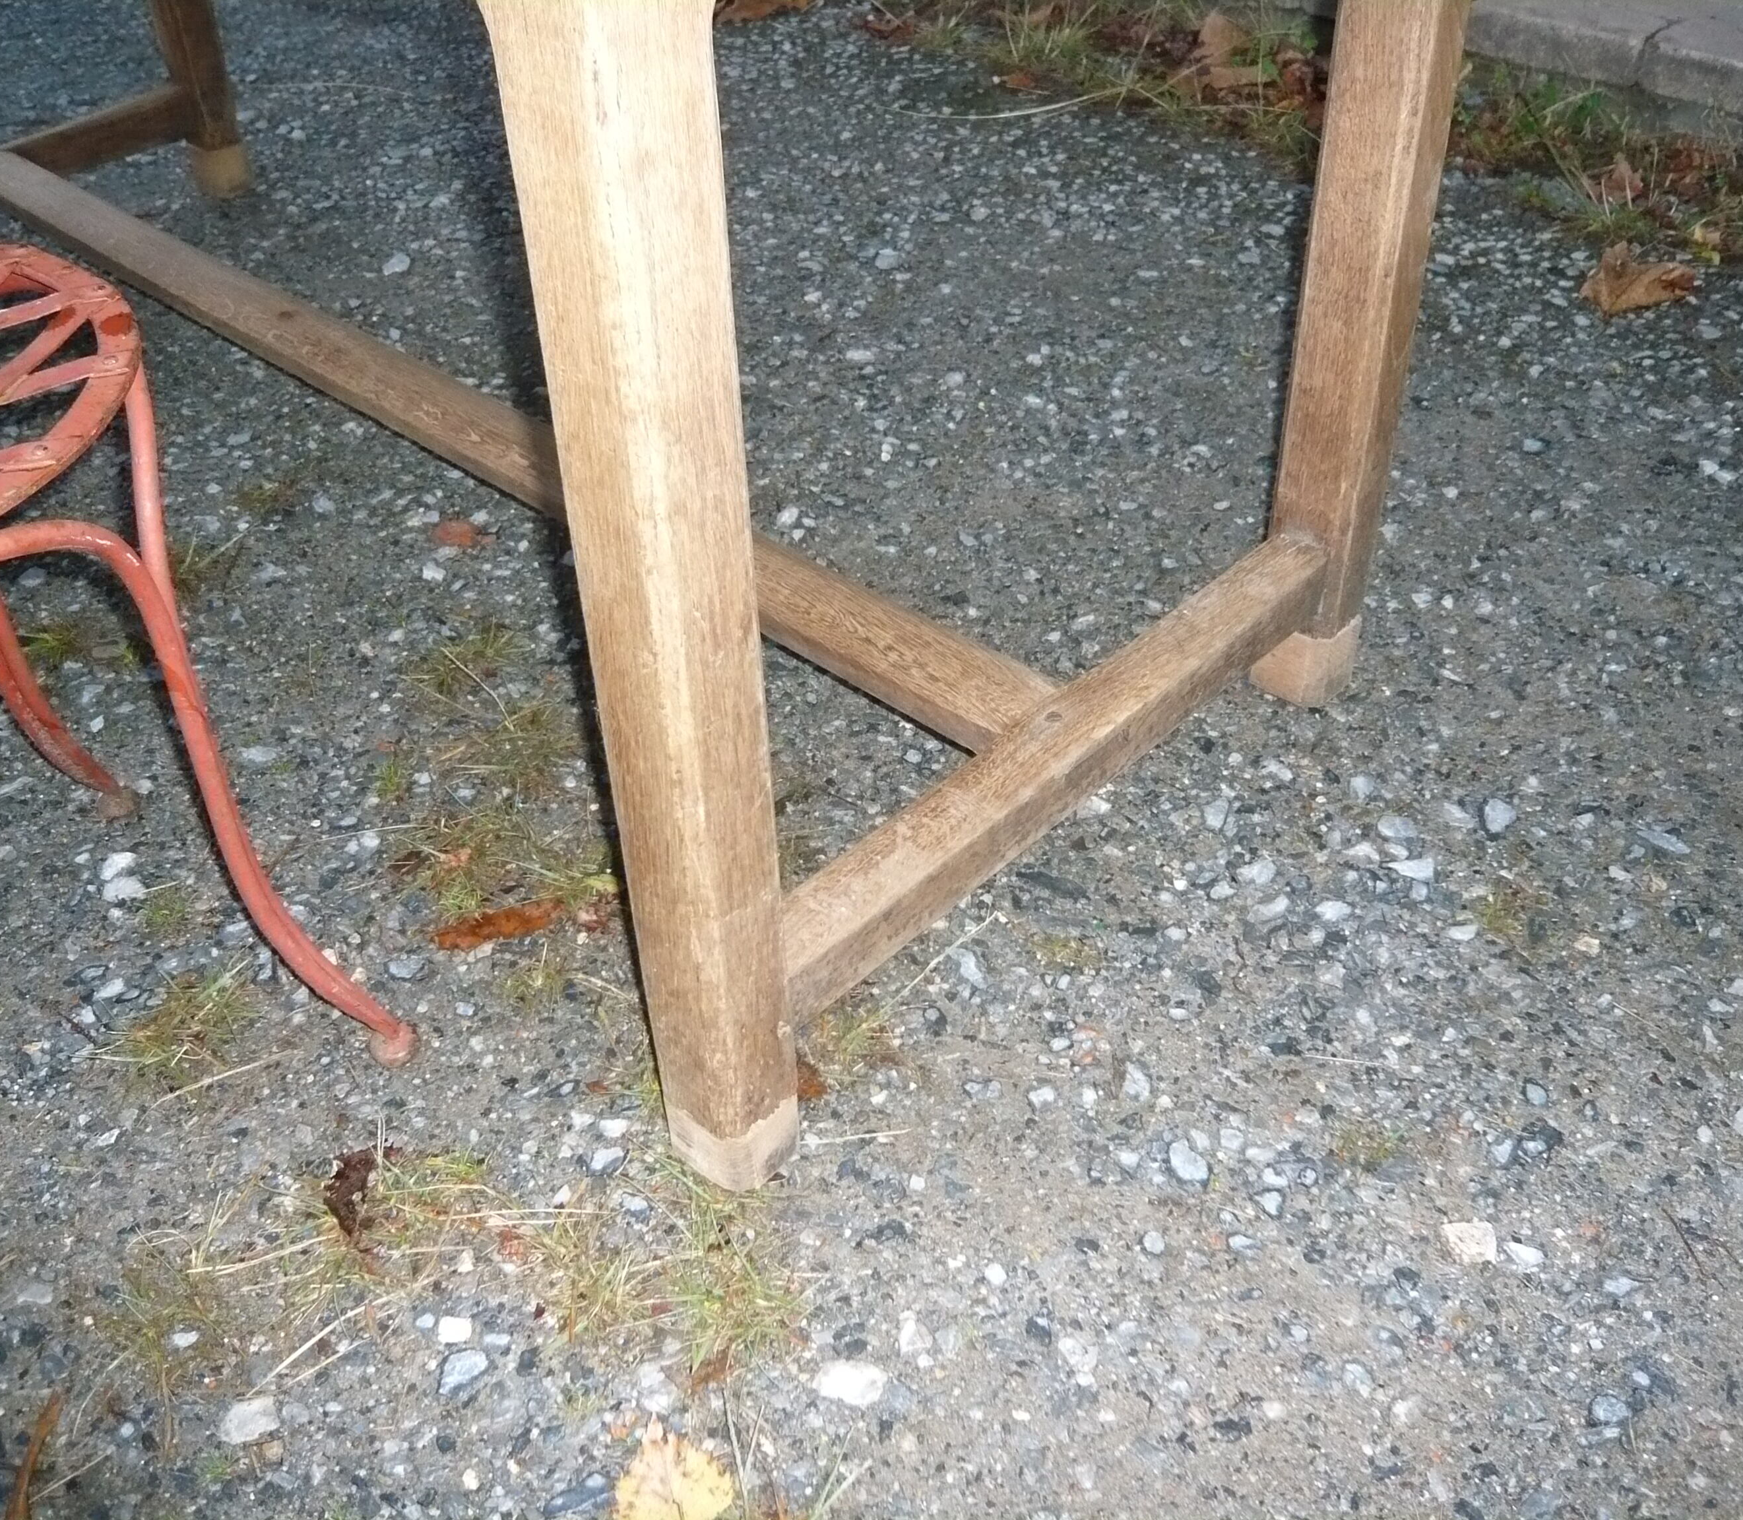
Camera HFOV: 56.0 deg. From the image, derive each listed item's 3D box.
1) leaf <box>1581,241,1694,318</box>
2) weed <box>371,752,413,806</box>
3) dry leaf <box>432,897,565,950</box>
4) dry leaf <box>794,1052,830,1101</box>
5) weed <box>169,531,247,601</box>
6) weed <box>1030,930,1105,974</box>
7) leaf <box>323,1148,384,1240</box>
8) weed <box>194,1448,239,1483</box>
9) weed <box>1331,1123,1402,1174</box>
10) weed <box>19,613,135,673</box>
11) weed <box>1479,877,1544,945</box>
[{"bbox_3d":[0.849,-0.536,1.817,0.130,0.050,0.100,-3,40,0],"label":"leaf"},{"bbox_3d":[-0.365,0.012,1.246,0.030,0.028,0.034,-3,40,0],"label":"weed"},{"bbox_3d":[-0.256,0.111,1.129,0.091,0.020,0.027,-12,41,-11],"label":"dry leaf"},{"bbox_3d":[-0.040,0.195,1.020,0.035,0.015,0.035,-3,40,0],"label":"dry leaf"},{"bbox_3d":[-0.597,-0.176,1.471,0.063,0.045,0.054,-3,40,0],"label":"weed"},{"bbox_3d":[0.131,0.126,1.094,0.050,0.014,0.031,-3,40,0],"label":"weed"},{"bbox_3d":[-0.304,0.251,0.961,0.033,0.025,0.057,-5,40,-3],"label":"leaf"},{"bbox_3d":[-0.336,0.361,0.841,0.025,0.013,0.019,-3,40,0],"label":"weed"},{"bbox_3d":[0.291,0.227,0.965,0.040,0.014,0.031,-3,40,0],"label":"weed"},{"bbox_3d":[-0.679,-0.102,1.399,0.095,0.030,0.052,-3,40,0],"label":"weed"},{"bbox_3d":[0.431,0.099,1.102,0.039,0.023,0.048,-3,40,0],"label":"weed"}]

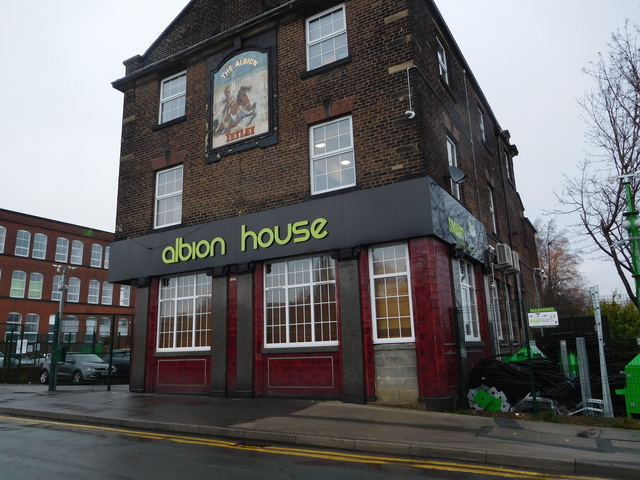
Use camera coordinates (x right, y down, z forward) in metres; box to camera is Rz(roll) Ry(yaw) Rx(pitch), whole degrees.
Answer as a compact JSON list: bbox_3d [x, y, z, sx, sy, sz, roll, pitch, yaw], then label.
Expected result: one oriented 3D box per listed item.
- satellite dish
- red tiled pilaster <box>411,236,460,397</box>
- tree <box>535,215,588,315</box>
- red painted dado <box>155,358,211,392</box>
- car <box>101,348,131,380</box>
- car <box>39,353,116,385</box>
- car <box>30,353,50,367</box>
[{"bbox_3d":[3.182,-1.510,10.657,0.420,0.420,0.330,3,-13,-24],"label":"satellite dish"},{"bbox_3d":[2.375,1.591,9.606,0.570,3.200,0.920,-9,-14,30],"label":"red tiled pilaster"},{"bbox_3d":[19.317,3.725,38.821,5.400,10.800,5.400,-9,-14,30],"label":"tree"},{"bbox_3d":[-3.635,3.596,12.473,2.150,0.900,0.140,-9,-14,30],"label":"red painted dado"},{"bbox_3d":[-9.789,6.705,25.124,4.400,1.600,1.820,-9,-14,30],"label":"car"},{"bbox_3d":[-12.300,6.500,23.500,4.200,1.470,1.790,-8,-14,28],"label":"car"},{"bbox_3d":[-21.111,9.534,35.769,4.200,1.470,1.780,-9,-14,30],"label":"car"}]

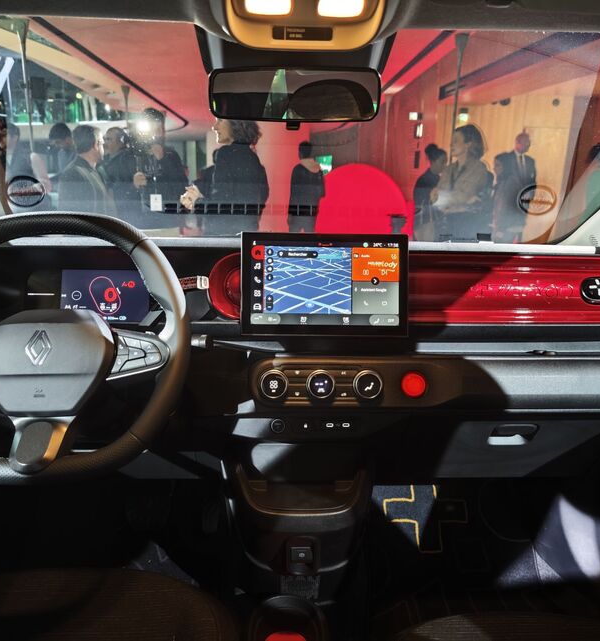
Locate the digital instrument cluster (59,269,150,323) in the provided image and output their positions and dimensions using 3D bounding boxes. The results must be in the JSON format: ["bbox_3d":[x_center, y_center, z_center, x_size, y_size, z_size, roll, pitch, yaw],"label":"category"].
[{"bbox_3d":[-0.334,-0.042,0.975,0.153,0.092,0.015,1,-1,-1],"label":"digital instrument cluster"}]

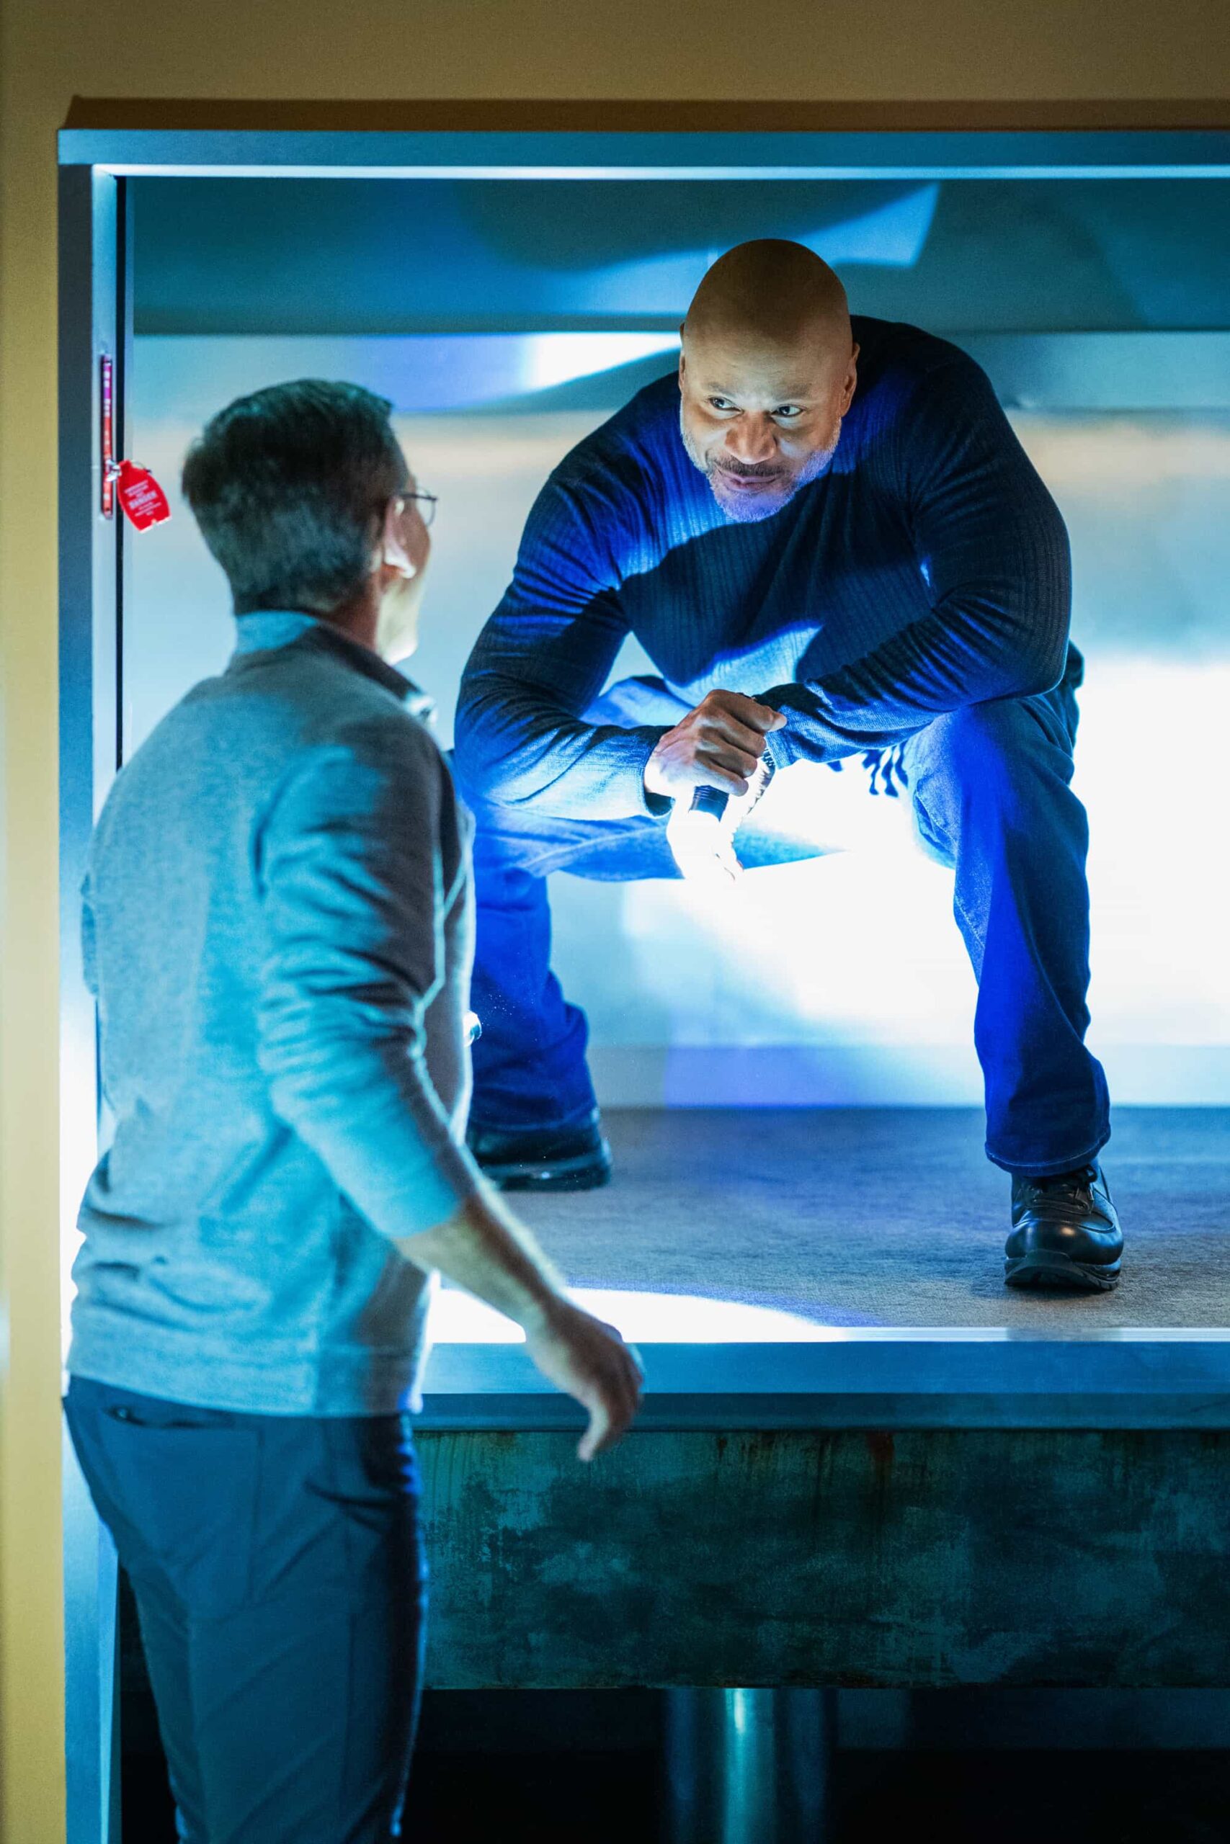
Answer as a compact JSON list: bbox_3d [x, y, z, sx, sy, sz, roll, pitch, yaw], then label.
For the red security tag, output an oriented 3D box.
[{"bbox_3d":[-0.419,-0.379,3.850,0.039,0.063,0.004,-26,5,-6],"label":"red security tag"}]

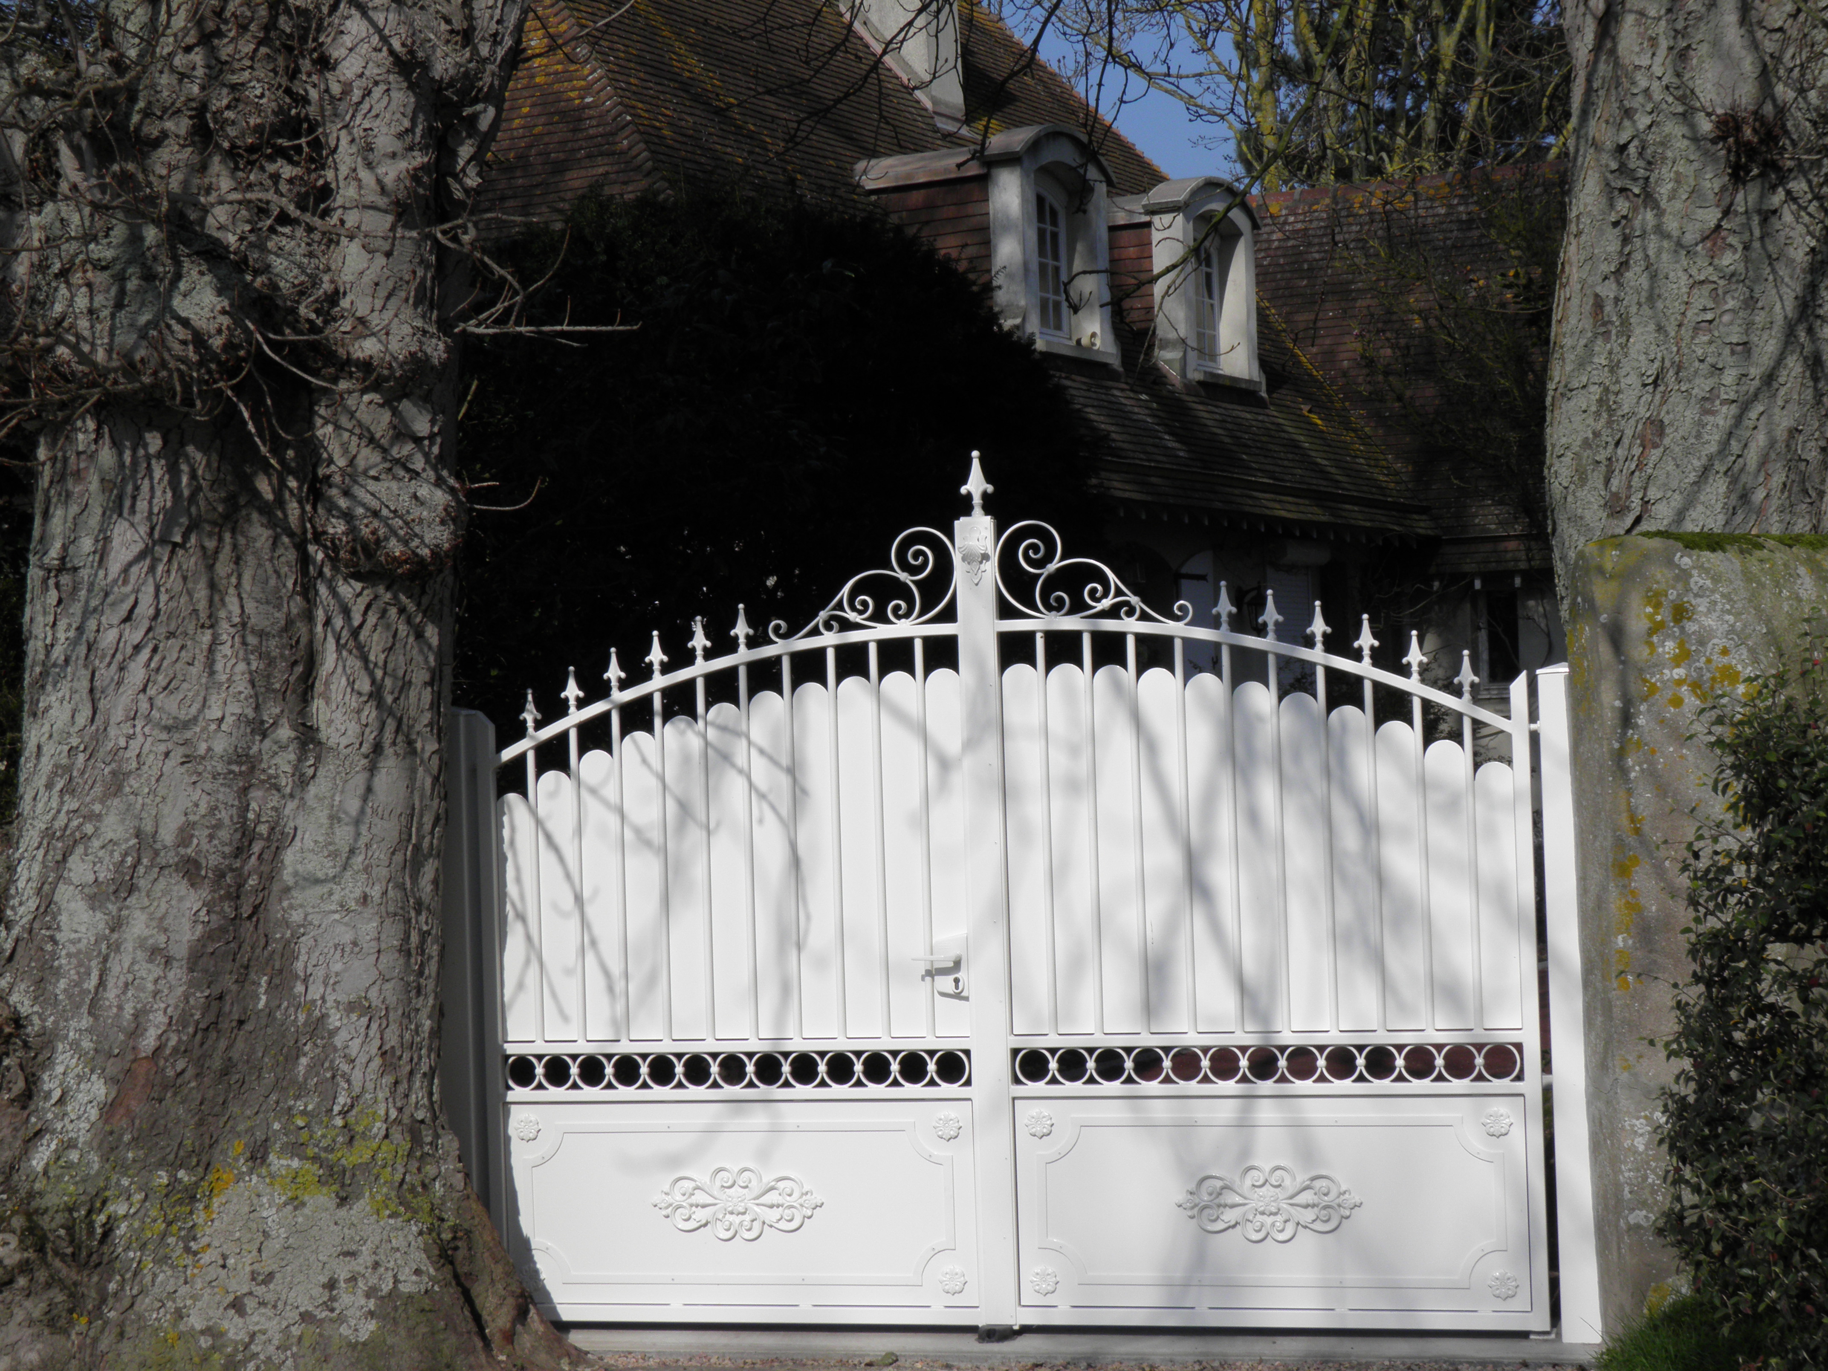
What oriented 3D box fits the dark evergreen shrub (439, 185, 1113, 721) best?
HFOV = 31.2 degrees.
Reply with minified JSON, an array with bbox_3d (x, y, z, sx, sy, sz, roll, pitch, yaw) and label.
[{"bbox_3d":[-1.052,-0.185,16.506,3.900,4.510,3.400,-2,-2,14],"label":"dark evergreen shrub"}]

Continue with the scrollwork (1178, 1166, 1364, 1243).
[{"bbox_3d":[0.946,1.380,8.718,0.493,0.204,0.020,-2,-2,14],"label":"scrollwork"}]

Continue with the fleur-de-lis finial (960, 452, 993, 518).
[{"bbox_3d":[0.173,-0.551,8.980,0.093,0.180,0.036,-2,-2,14],"label":"fleur-de-lis finial"}]

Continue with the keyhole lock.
[{"bbox_3d":[0.078,0.764,8.934,0.142,0.175,0.065,-2,-2,14],"label":"keyhole lock"}]

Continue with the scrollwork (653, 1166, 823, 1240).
[{"bbox_3d":[-0.487,1.439,9.089,0.493,0.204,0.020,-2,-2,14],"label":"scrollwork"}]

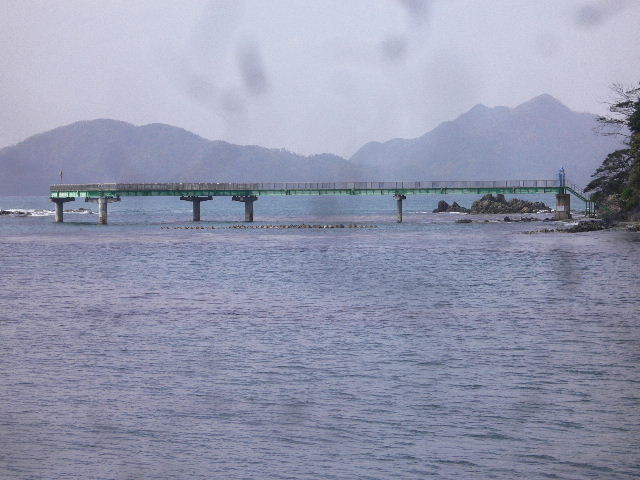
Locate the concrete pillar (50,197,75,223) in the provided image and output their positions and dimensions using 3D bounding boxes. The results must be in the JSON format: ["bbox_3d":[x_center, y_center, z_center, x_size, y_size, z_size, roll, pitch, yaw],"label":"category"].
[{"bbox_3d":[-41.639,-4.932,290.000,3.400,4.200,2.000,-1,2,-27],"label":"concrete pillar"}]

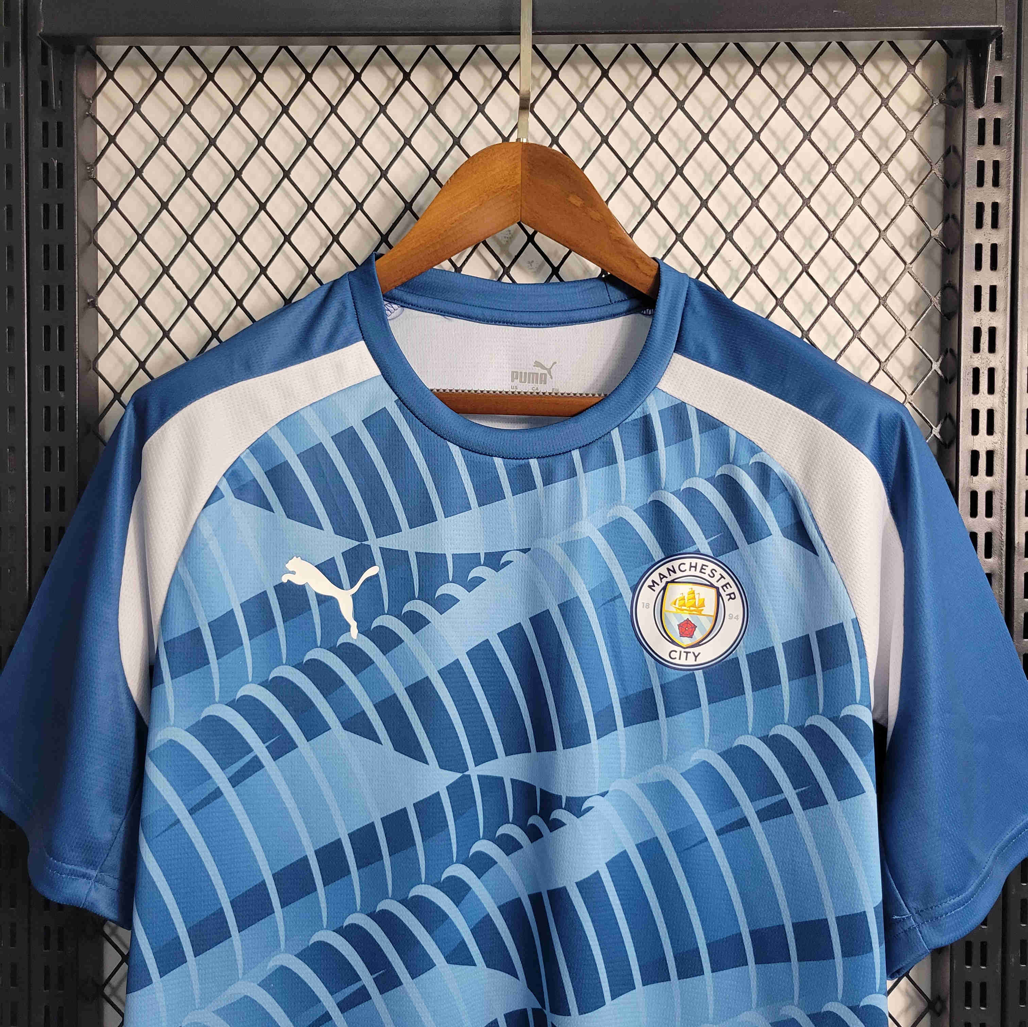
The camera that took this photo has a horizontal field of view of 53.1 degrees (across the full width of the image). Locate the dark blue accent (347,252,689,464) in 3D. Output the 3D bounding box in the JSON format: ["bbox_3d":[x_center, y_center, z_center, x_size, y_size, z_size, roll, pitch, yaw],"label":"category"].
[{"bbox_3d":[0.003,-0.104,0.680,0.222,0.138,0.070,0,2,0],"label":"dark blue accent"}]

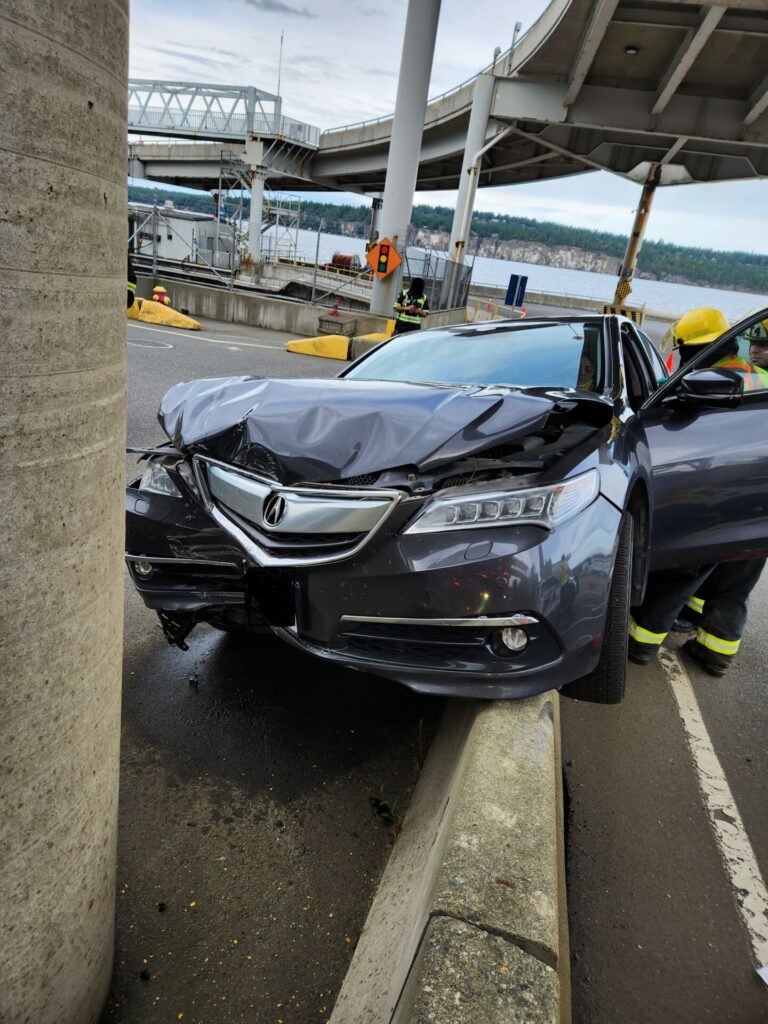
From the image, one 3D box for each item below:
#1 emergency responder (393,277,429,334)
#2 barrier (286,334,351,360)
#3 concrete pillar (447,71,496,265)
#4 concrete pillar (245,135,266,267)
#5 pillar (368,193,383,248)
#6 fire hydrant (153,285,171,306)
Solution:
[{"bbox_3d":[0.482,-3.759,13.566,0.640,1.760,0.450,8,22,0],"label":"emergency responder"},{"bbox_3d":[-1.365,-3.617,14.591,1.300,0.460,0.450,8,22,0],"label":"barrier"},{"bbox_3d":[3.471,-13.739,29.900,0.760,9.300,0.760,9,22,2],"label":"concrete pillar"},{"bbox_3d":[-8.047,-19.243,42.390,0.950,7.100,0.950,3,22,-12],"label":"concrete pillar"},{"bbox_3d":[-0.686,-23.114,56.590,0.880,5.636,0.880,7,22,-3],"label":"pillar"},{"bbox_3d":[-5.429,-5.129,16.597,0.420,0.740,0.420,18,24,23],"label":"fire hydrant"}]

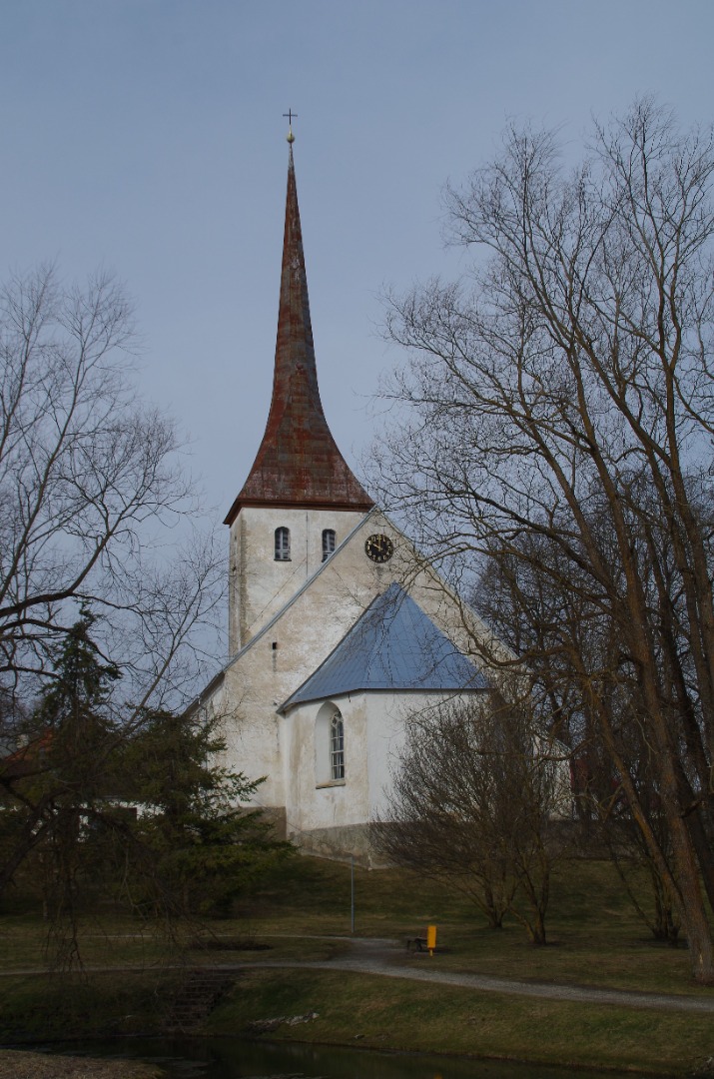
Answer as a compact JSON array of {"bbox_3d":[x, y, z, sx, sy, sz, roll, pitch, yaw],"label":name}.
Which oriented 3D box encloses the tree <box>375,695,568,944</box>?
[{"bbox_3d":[4.529,10.897,57.566,7.412,9.469,6.800,-1,-14,0],"label":"tree"}]

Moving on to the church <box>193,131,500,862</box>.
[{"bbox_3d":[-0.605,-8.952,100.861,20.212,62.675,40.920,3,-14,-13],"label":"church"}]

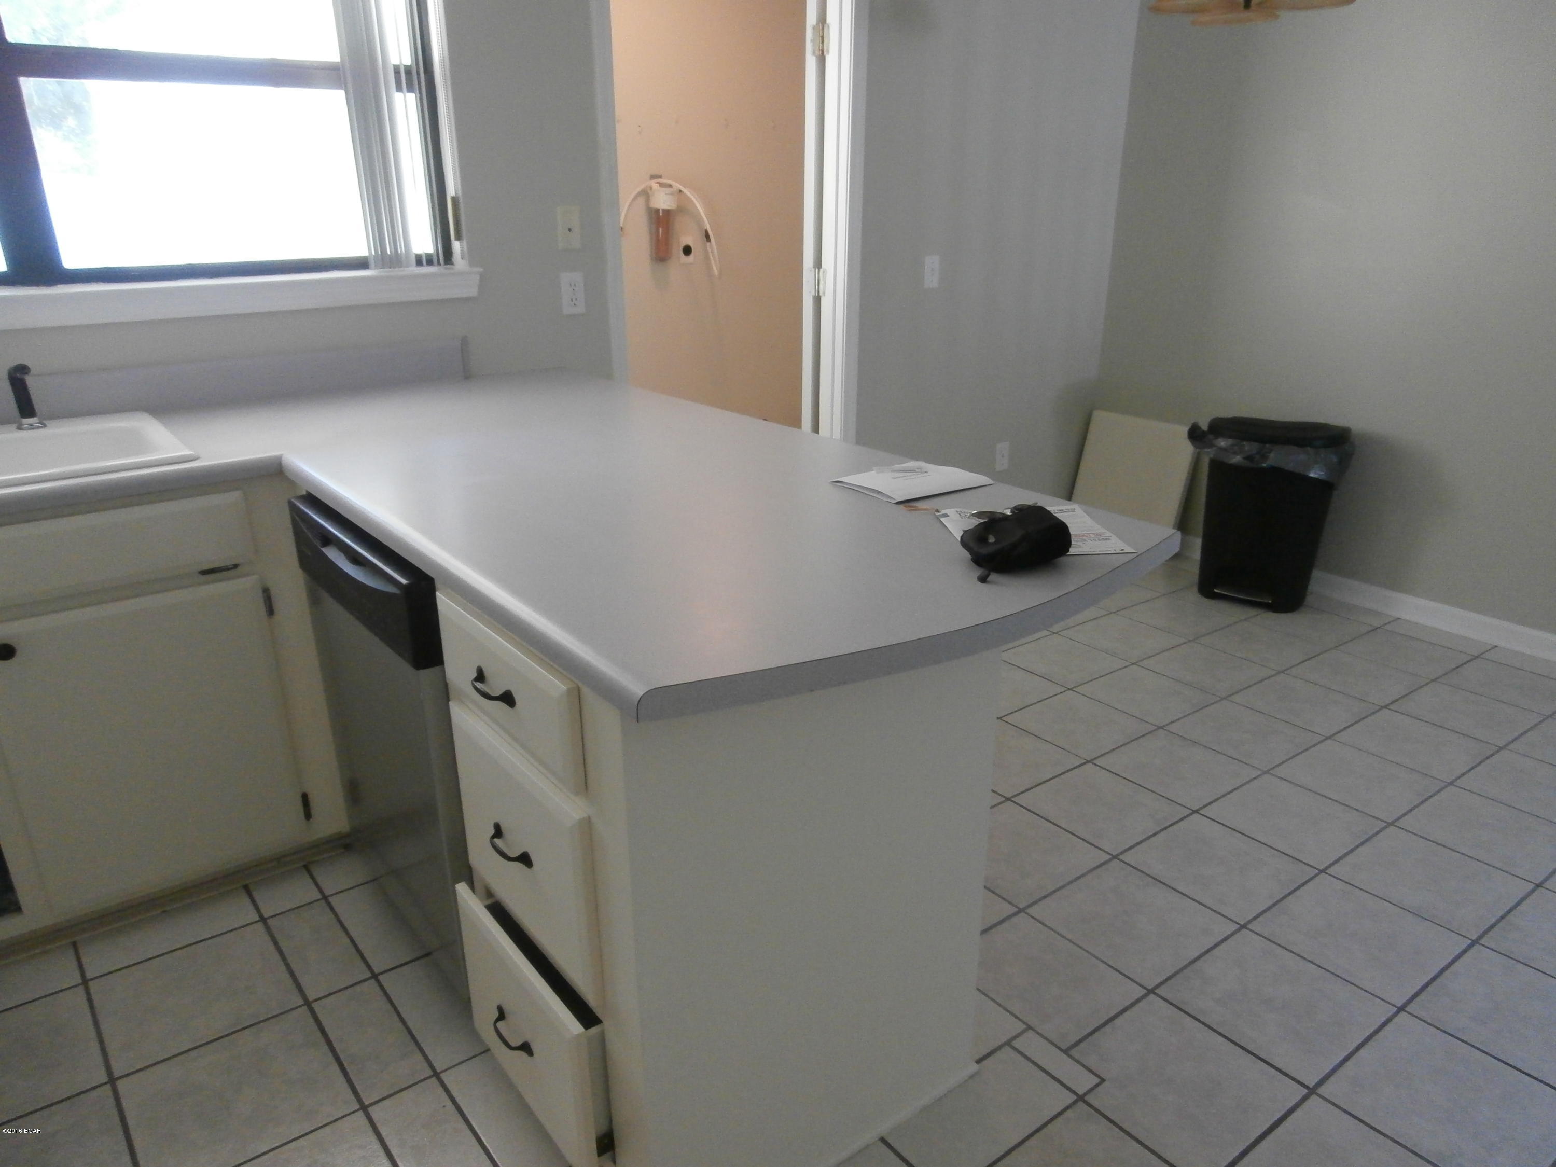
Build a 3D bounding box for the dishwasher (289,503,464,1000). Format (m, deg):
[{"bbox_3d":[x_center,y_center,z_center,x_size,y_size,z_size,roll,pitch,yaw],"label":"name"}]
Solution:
[{"bbox_3d":[-0.479,0.262,2.114,0.620,0.853,0.600,-14,24,-35],"label":"dishwasher"}]

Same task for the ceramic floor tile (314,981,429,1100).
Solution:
[{"bbox_3d":[-0.713,0.799,1.890,0.115,0.010,0.302,-14,24,-35],"label":"ceramic floor tile"}]

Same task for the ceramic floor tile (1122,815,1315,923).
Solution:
[{"bbox_3d":[0.968,0.624,2.376,0.302,0.010,0.302,-14,24,-35],"label":"ceramic floor tile"}]

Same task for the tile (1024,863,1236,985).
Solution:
[{"bbox_3d":[0.719,0.686,2.194,0.302,0.010,0.302,-14,24,-35],"label":"tile"}]

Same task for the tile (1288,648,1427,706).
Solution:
[{"bbox_3d":[1.742,0.285,3.249,0.297,0.010,0.297,-14,24,-34],"label":"tile"}]

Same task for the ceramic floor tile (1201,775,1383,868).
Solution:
[{"bbox_3d":[1.214,0.559,2.551,0.302,0.010,0.302,-14,24,-35],"label":"ceramic floor tile"}]

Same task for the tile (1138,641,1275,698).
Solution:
[{"bbox_3d":[1.317,0.266,3.309,0.297,0.010,0.297,-14,24,-34],"label":"tile"}]

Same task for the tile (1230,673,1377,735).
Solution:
[{"bbox_3d":[1.527,0.351,3.141,0.302,0.010,0.302,-14,24,-35],"label":"tile"}]

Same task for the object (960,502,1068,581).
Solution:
[{"bbox_3d":[0.310,-0.060,1.400,0.137,0.050,0.078,-15,24,-36],"label":"object"}]

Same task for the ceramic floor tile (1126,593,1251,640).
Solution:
[{"bbox_3d":[1.380,0.122,3.720,0.297,0.010,0.297,-14,24,-34],"label":"ceramic floor tile"}]

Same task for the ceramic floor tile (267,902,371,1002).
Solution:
[{"bbox_3d":[-0.903,0.718,2.120,0.115,0.010,0.302,-14,24,-35],"label":"ceramic floor tile"}]

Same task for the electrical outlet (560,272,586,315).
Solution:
[{"bbox_3d":[-0.582,-0.827,3.076,0.071,0.115,0.008,-14,24,-35],"label":"electrical outlet"}]

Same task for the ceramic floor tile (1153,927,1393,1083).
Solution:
[{"bbox_3d":[0.889,0.751,1.932,0.297,0.010,0.297,-14,24,-34],"label":"ceramic floor tile"}]

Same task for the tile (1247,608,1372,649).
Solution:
[{"bbox_3d":[1.841,0.144,3.728,0.302,0.010,0.302,-14,24,-35],"label":"tile"}]

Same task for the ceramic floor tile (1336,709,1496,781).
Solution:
[{"bbox_3d":[1.716,0.434,2.907,0.302,0.010,0.302,-14,24,-35],"label":"ceramic floor tile"}]

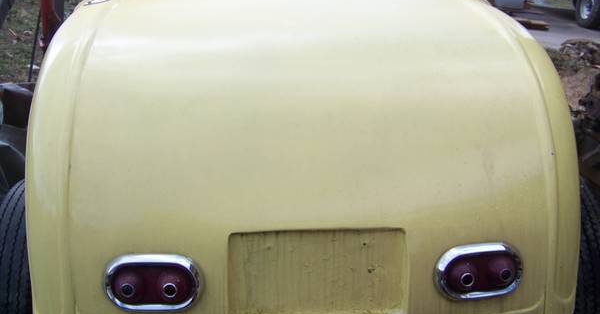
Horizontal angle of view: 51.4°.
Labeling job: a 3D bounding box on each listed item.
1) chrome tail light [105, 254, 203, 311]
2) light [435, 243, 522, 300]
[{"bbox_3d":[-0.284,0.247,1.205,0.190,0.112,0.050,0,10,0],"label":"chrome tail light"},{"bbox_3d":[0.363,0.234,1.250,0.190,0.112,0.050,-4,11,-10],"label":"light"}]

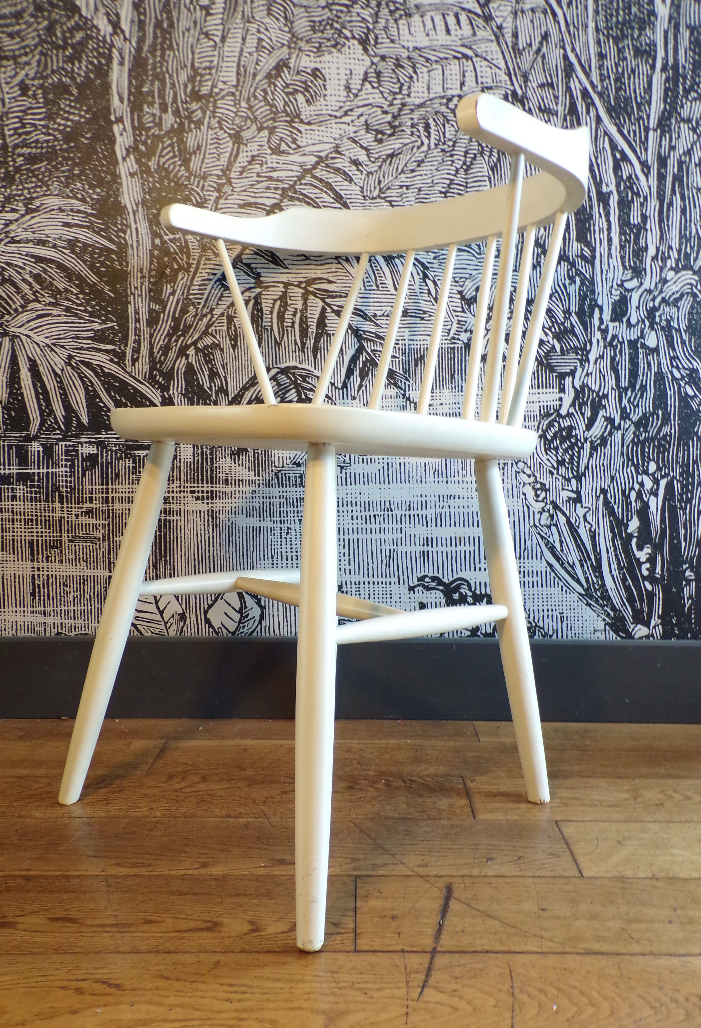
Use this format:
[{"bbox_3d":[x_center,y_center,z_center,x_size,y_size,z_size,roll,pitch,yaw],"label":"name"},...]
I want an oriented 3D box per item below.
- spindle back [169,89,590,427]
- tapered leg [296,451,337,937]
[{"bbox_3d":[0.053,-0.258,1.024,0.496,0.330,0.355,4,6,44],"label":"spindle back"},{"bbox_3d":[-0.030,0.147,0.728,0.037,0.434,0.037,1,-11,0],"label":"tapered leg"}]

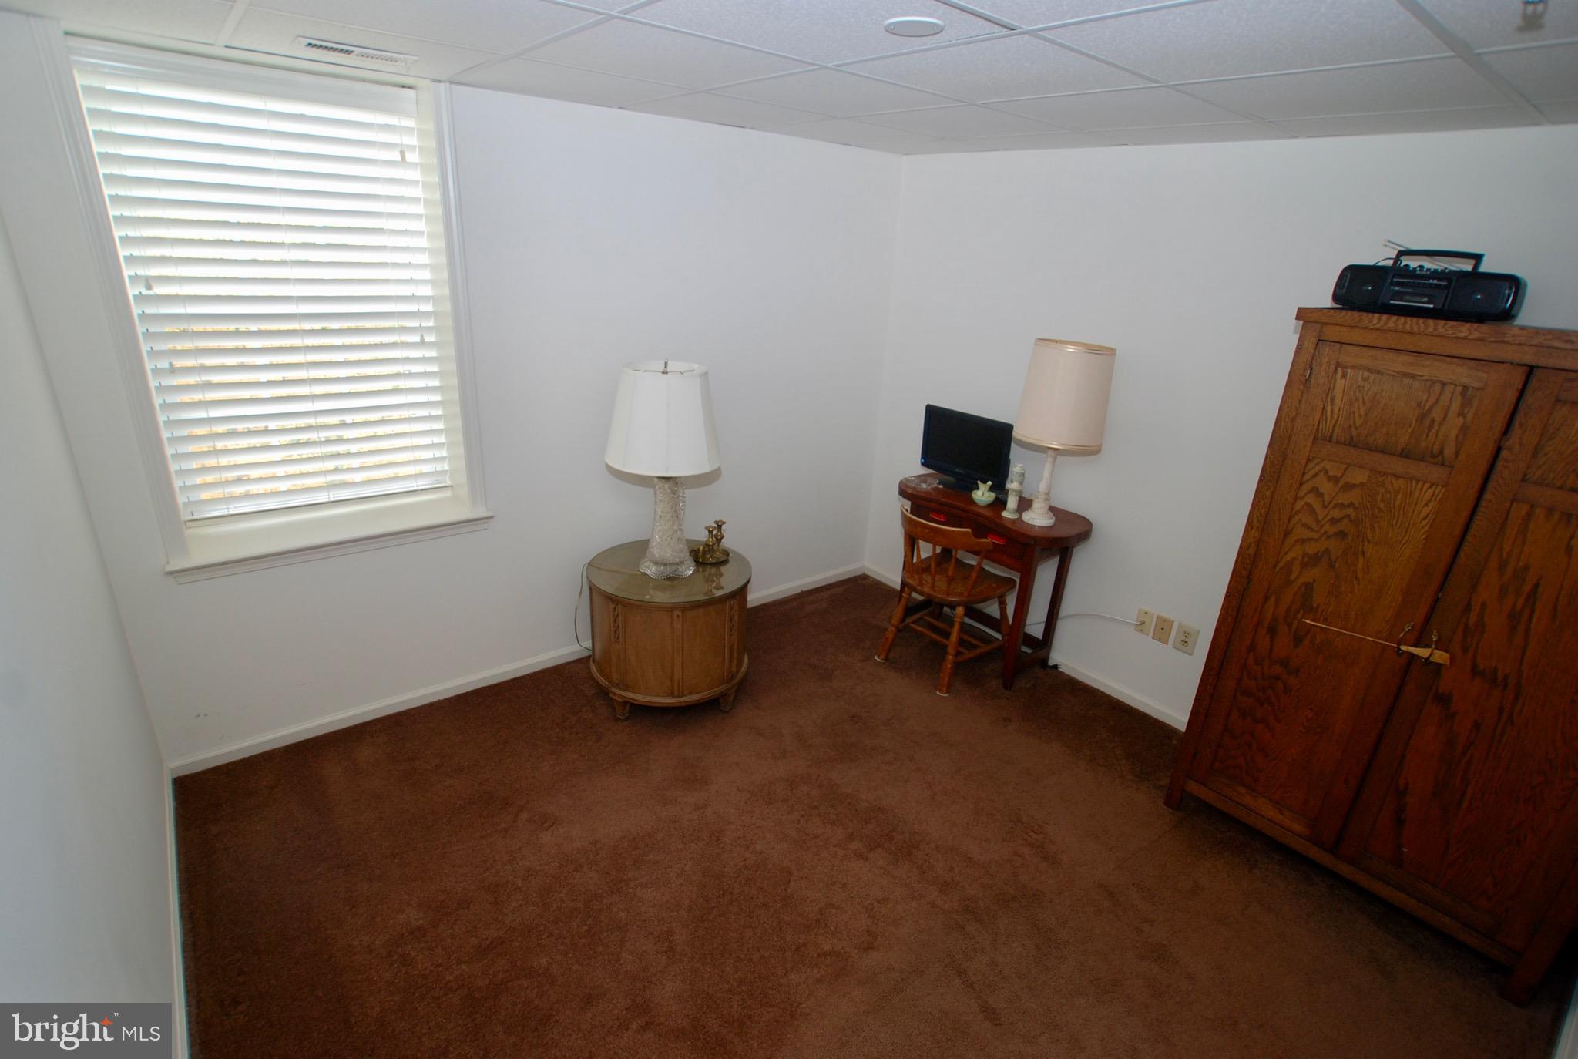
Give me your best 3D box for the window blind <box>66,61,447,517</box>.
[{"bbox_3d":[-1.657,-0.716,2.395,0.835,1.360,0.070,-14,28,-36],"label":"window blind"}]

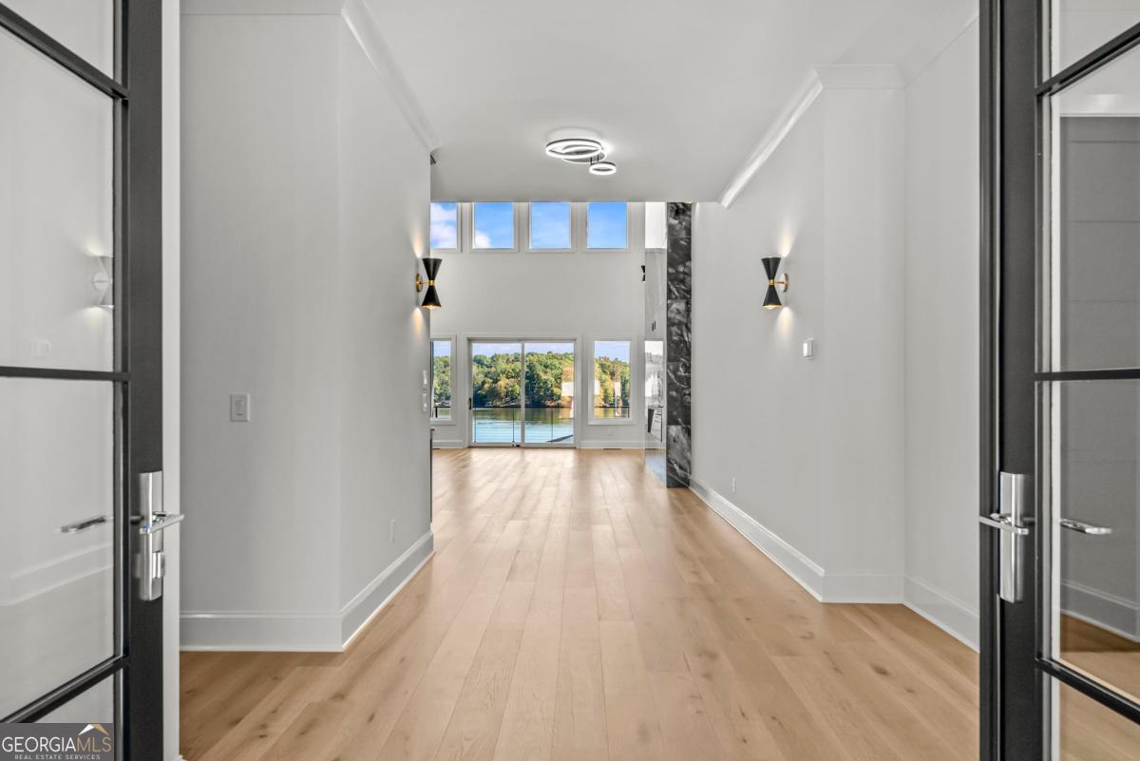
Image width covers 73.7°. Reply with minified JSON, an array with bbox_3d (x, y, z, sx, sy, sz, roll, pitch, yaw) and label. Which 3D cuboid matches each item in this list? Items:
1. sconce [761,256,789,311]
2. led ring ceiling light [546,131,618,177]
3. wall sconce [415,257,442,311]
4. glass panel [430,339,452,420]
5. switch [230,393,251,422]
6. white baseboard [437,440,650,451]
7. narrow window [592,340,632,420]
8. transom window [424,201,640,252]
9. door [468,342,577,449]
[{"bbox_3d":[1.375,-0.654,5.109,0.180,0.325,0.135,0,-1,1],"label":"sconce"},{"bbox_3d":[0.094,-1.715,5.800,0.540,0.120,0.600,0,-1,1],"label":"led ring ceiling light"},{"bbox_3d":[-0.960,-0.664,5.183,0.180,0.325,0.135,0,-1,1],"label":"wall sconce"},{"bbox_3d":[-3.021,-0.012,16.811,0.881,1.786,0.100,0,-1,1],"label":"glass panel"},{"bbox_3d":[-1.551,0.130,3.573,0.090,0.130,0.012,0,-1,1],"label":"switch"},{"bbox_3d":[-0.768,1.413,16.721,4.852,0.188,0.025,0,-1,1],"label":"white baseboard"},{"bbox_3d":[0.915,-0.006,16.754,0.909,1.790,0.100,0,-1,1],"label":"narrow window"},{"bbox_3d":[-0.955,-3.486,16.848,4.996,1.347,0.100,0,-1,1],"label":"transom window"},{"bbox_3d":[-1.051,0.282,16.777,2.396,2.435,0.130,0,-1,1],"label":"door"}]

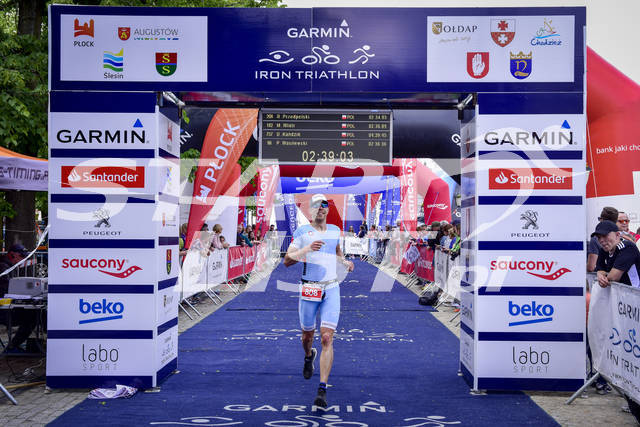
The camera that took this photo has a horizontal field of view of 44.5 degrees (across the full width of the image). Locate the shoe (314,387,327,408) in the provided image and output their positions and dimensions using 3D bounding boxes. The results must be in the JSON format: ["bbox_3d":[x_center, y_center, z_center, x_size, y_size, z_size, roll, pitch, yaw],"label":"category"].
[{"bbox_3d":[0.012,1.528,6.520,0.105,0.125,0.285,0,-1,4],"label":"shoe"}]

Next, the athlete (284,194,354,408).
[{"bbox_3d":[-0.004,0.760,6.870,0.610,1.810,0.660,0,-1,0],"label":"athlete"}]

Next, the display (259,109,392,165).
[{"bbox_3d":[0.064,-0.814,8.300,1.410,0.585,0.120,0,-1,2],"label":"display"}]

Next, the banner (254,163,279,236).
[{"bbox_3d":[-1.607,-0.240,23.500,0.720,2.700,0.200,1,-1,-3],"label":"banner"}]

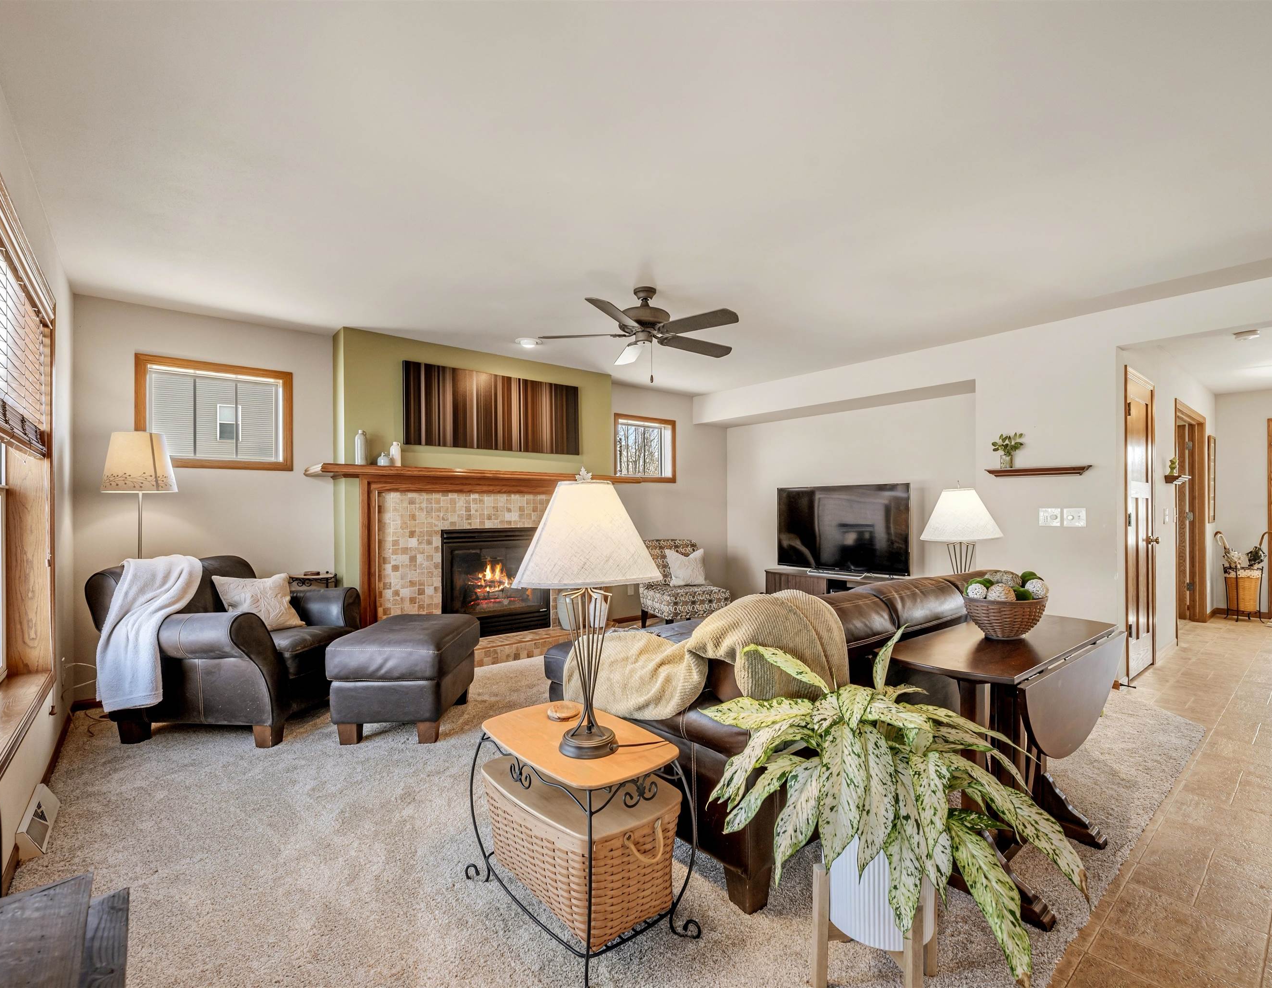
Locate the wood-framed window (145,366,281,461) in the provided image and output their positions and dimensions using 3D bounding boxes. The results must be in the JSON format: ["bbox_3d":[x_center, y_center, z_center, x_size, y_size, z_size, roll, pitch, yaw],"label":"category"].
[{"bbox_3d":[-2.822,-0.519,3.886,0.770,0.610,0.090,0,-1,-40],"label":"wood-framed window"}]

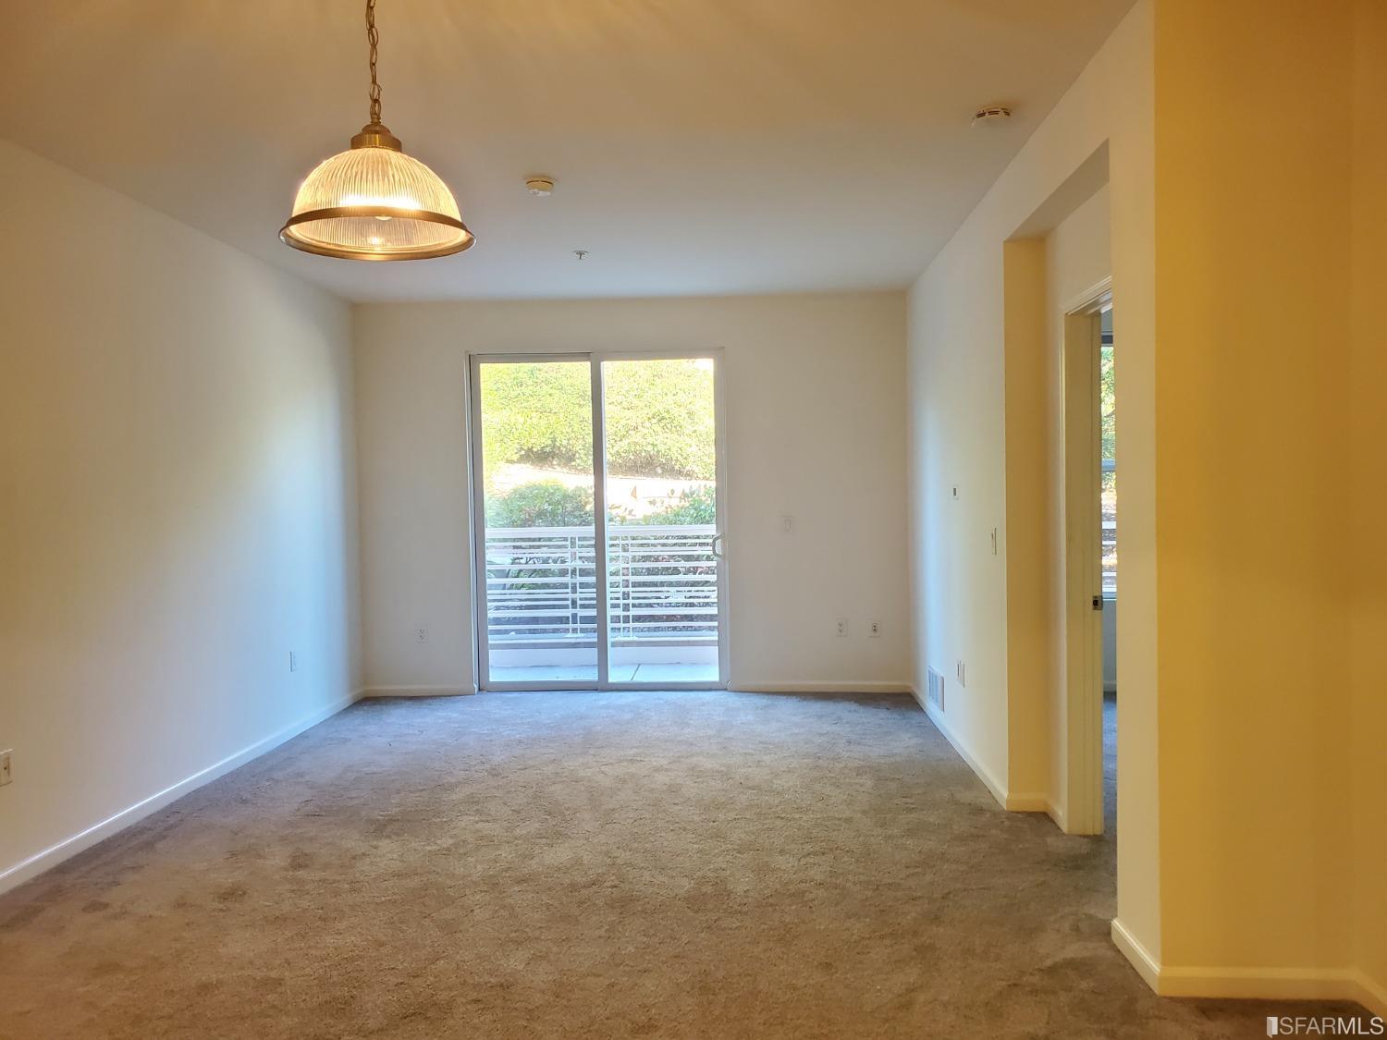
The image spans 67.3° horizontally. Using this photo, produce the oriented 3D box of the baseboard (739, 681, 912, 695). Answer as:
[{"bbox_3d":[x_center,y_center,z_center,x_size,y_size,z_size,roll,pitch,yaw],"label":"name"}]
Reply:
[{"bbox_3d":[0.864,1.134,7.042,1.237,0.080,0.018,-1,2,3],"label":"baseboard"}]

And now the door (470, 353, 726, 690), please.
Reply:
[{"bbox_3d":[-0.647,0.010,7.175,1.756,2.323,0.100,-1,2,3],"label":"door"}]

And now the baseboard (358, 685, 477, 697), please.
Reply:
[{"bbox_3d":[-1.890,1.178,7.182,0.789,0.080,0.018,-1,2,3],"label":"baseboard"}]

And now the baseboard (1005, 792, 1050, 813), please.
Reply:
[{"bbox_3d":[1.418,1.198,4.437,0.163,0.080,0.018,-1,2,3],"label":"baseboard"}]

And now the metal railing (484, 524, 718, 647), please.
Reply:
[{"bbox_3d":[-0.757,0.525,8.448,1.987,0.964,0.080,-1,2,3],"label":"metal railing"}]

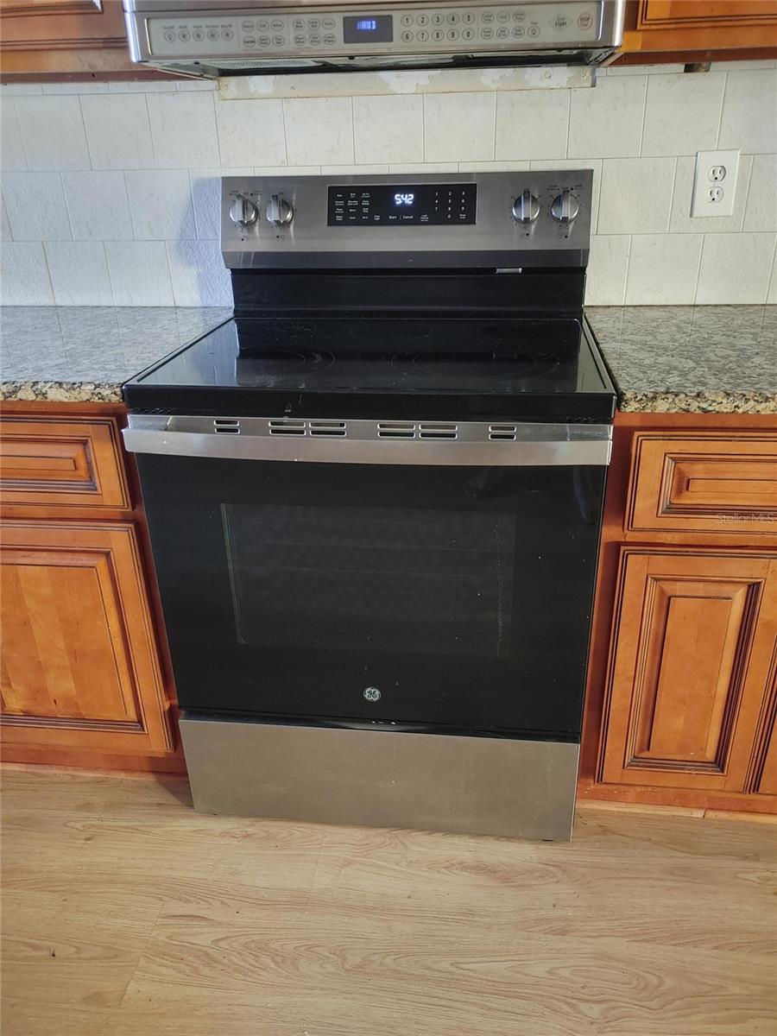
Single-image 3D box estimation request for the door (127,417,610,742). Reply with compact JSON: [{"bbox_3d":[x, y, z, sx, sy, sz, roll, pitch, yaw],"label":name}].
[{"bbox_3d":[-0.036,0.118,1.322,0.757,0.591,0.075,2,25,7],"label":"door"}]

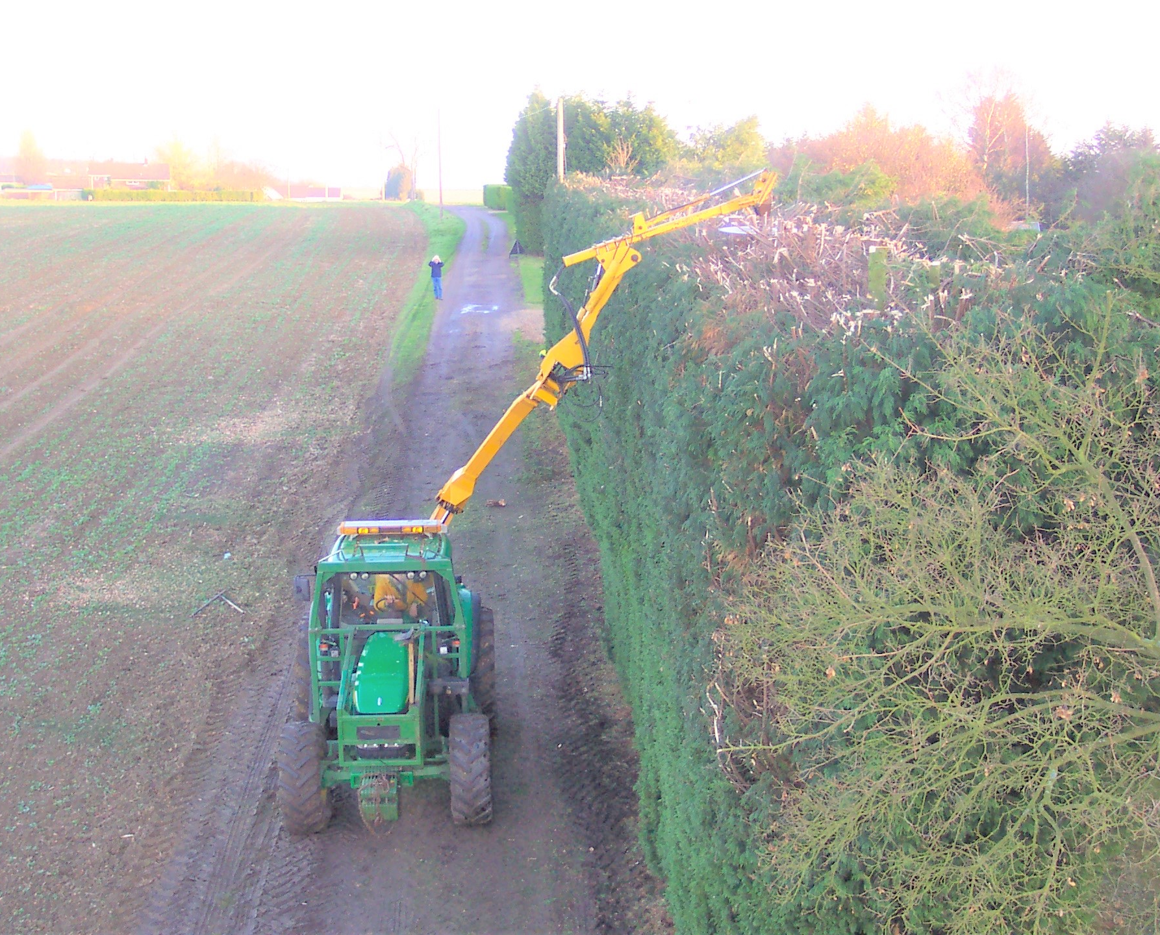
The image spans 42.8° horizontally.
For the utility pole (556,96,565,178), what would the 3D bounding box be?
[{"bbox_3d":[-0.693,-10.138,56.754,0.220,7.900,0.220,0,11,0],"label":"utility pole"}]

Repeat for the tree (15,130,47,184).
[{"bbox_3d":[-97.177,-53.323,260.855,5.700,12.000,5.700,0,11,0],"label":"tree"}]

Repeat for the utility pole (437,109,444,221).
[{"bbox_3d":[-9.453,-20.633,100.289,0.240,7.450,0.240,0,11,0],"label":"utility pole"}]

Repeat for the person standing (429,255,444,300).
[{"bbox_3d":[-5.584,-7.425,57.834,0.600,1.740,0.420,-1,11,-5],"label":"person standing"}]

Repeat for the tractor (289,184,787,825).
[{"bbox_3d":[-0.369,0.123,18.542,6.600,7.300,6.300,-1,11,-4],"label":"tractor"}]

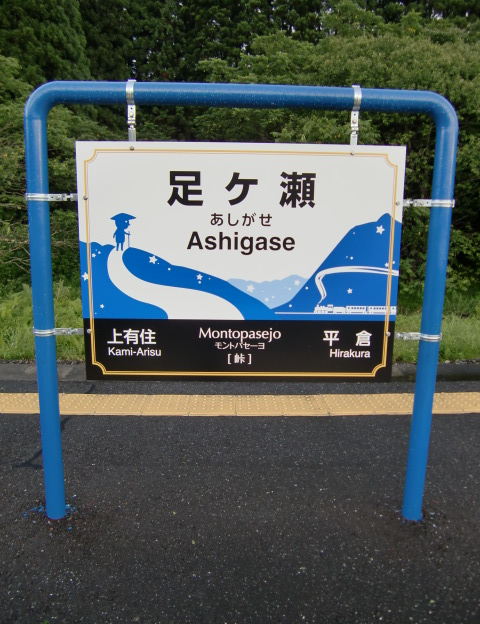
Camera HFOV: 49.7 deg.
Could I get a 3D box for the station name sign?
[{"bbox_3d":[0.002,-0.168,1.972,1.200,0.900,0.025,1,10,-1],"label":"station name sign"}]

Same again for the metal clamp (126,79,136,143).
[{"bbox_3d":[-0.391,-0.725,1.872,0.036,0.213,0.085,1,10,-1],"label":"metal clamp"}]

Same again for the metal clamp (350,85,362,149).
[{"bbox_3d":[0.421,-0.709,1.886,0.036,0.216,0.085,1,10,-1],"label":"metal clamp"}]

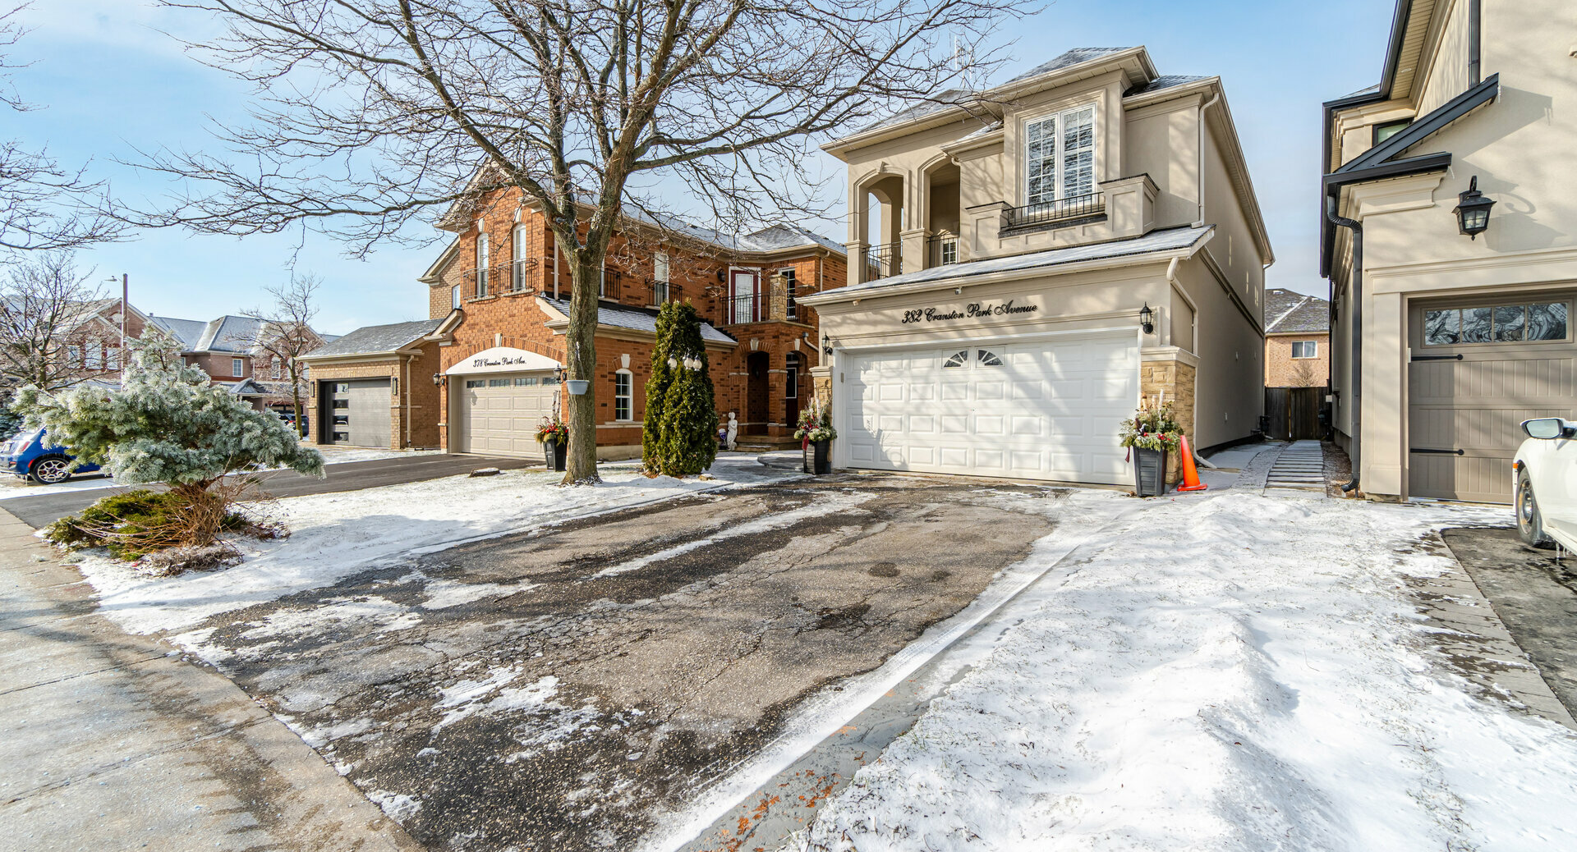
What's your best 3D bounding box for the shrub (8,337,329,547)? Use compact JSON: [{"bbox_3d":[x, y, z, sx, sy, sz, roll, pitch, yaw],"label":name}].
[{"bbox_3d":[-6.490,0.140,7.100,2.500,2.350,2.400,1,1,39],"label":"shrub"}]

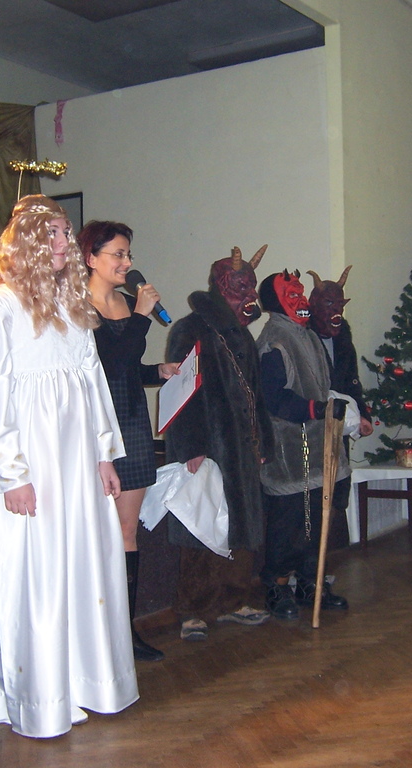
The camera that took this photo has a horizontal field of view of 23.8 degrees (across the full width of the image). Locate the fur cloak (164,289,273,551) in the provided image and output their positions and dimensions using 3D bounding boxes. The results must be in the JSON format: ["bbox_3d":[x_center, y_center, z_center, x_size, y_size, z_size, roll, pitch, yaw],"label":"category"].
[{"bbox_3d":[0.056,0.158,4.339,0.410,1.140,0.560,-1,1,40],"label":"fur cloak"}]

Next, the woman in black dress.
[{"bbox_3d":[-0.327,0.201,3.968,0.430,1.730,0.470,-1,1,32],"label":"woman in black dress"}]

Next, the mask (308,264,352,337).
[{"bbox_3d":[0.648,-0.428,5.123,0.250,0.370,0.240,-1,1,-30],"label":"mask"}]

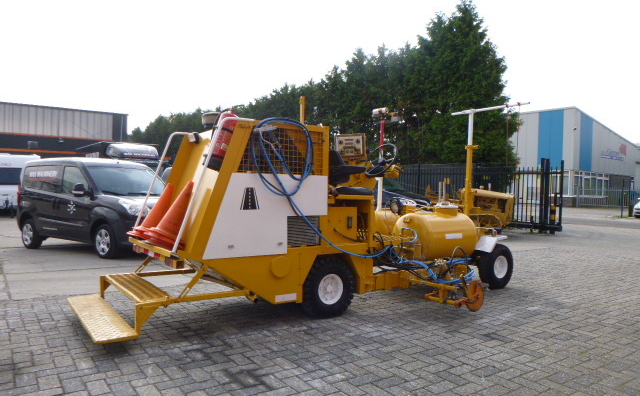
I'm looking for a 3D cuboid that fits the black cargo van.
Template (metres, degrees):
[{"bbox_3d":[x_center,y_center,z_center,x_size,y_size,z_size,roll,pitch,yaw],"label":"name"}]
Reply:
[{"bbox_3d":[-4.301,0.142,9.396,4.390,1.850,1.850,2,1,34],"label":"black cargo van"}]

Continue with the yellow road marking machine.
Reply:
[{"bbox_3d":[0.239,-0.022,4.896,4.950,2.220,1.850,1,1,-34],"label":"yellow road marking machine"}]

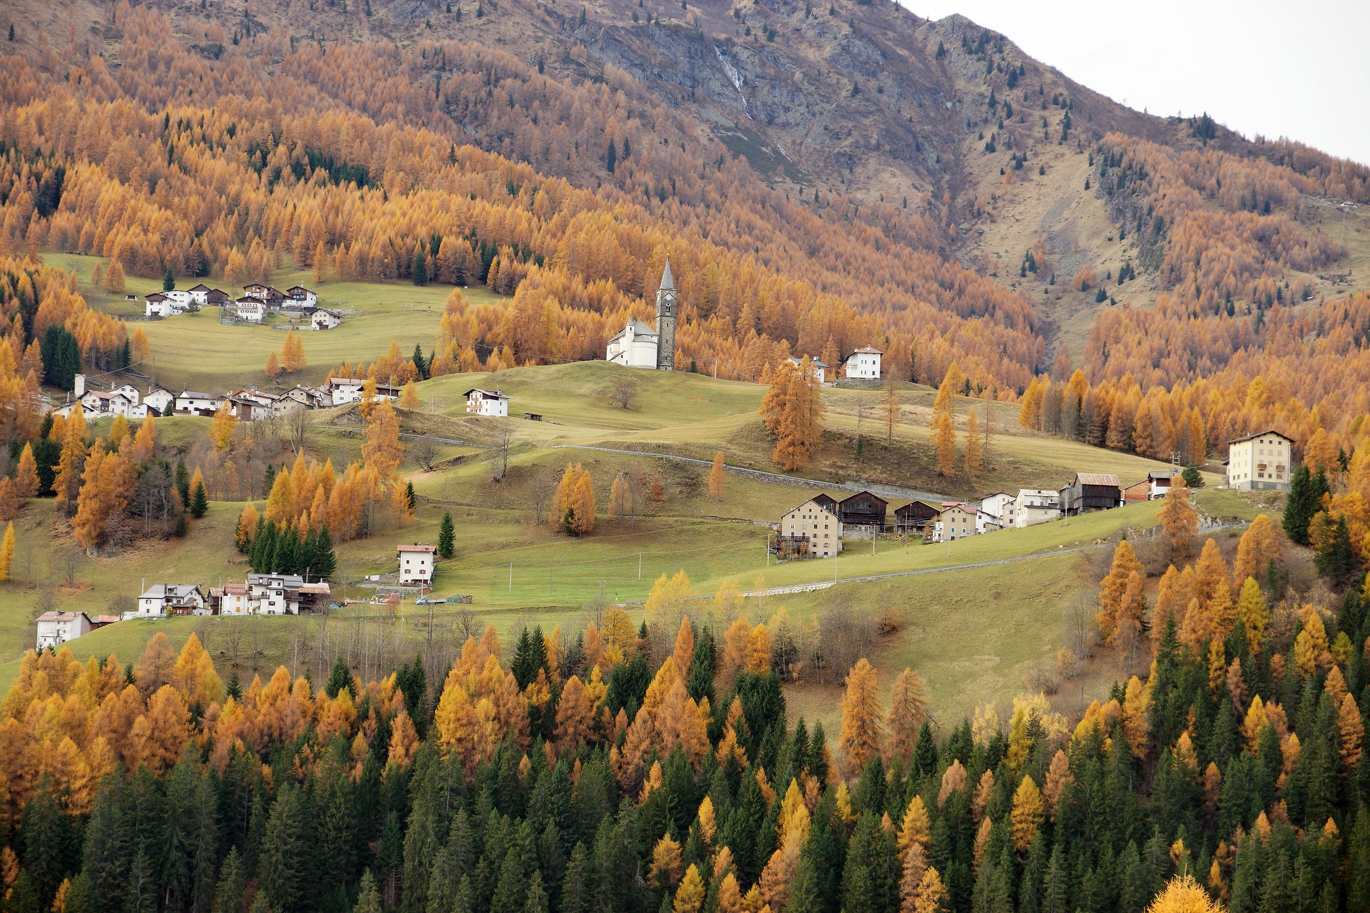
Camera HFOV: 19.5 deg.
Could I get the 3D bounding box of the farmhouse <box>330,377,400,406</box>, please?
[{"bbox_3d":[-118.130,-23.990,1470.000,24.400,10.200,10.000,2,-6,-22],"label":"farmhouse"}]

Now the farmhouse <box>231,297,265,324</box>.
[{"bbox_3d":[-178.690,-60.160,1639.190,11.800,9.800,11.000,1,-7,4],"label":"farmhouse"}]

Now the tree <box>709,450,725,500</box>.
[{"bbox_3d":[8.770,5.350,1110.000,4.610,13.540,4.610,1,-6,0],"label":"tree"}]

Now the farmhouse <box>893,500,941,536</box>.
[{"bbox_3d":[64.490,16.830,1110.000,11.500,9.300,11.000,1,-5,-8],"label":"farmhouse"}]

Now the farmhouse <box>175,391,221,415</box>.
[{"bbox_3d":[-170.640,-18.570,1400.000,15.500,8.300,10.000,2,-5,-10],"label":"farmhouse"}]

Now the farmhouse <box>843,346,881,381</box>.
[{"bbox_3d":[50.330,-26.290,1128.570,8.200,9.200,8.200,4,-7,-22],"label":"farmhouse"}]

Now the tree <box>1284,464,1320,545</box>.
[{"bbox_3d":[148.000,11.440,960.000,8.480,19.090,8.480,1,-6,0],"label":"tree"}]

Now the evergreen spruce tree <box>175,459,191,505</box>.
[{"bbox_3d":[-141.970,7.570,1130.000,4.400,13.190,4.400,1,-6,0],"label":"evergreen spruce tree"}]

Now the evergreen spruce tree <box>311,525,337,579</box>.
[{"bbox_3d":[-97.180,25.800,1075.000,6.500,14.600,6.500,0,-5,0],"label":"evergreen spruce tree"}]

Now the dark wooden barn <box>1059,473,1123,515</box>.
[{"bbox_3d":[102.120,9.320,1004.780,14.000,10.000,9.000,2,-7,-6],"label":"dark wooden barn"}]

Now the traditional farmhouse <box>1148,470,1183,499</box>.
[{"bbox_3d":[125.680,7.300,1045.000,8.000,7.300,7.500,1,-5,-12],"label":"traditional farmhouse"}]

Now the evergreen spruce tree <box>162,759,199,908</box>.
[{"bbox_3d":[-103.450,77.320,820.000,7.000,31.340,7.000,2,-6,0],"label":"evergreen spruce tree"}]

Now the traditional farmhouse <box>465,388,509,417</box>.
[{"bbox_3d":[-70.860,-19.330,1430.000,12.870,9.000,8.600,7,-8,-41],"label":"traditional farmhouse"}]

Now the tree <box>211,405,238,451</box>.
[{"bbox_3d":[-153.380,-9.800,1330.000,8.990,17.460,8.990,2,-5,0],"label":"tree"}]

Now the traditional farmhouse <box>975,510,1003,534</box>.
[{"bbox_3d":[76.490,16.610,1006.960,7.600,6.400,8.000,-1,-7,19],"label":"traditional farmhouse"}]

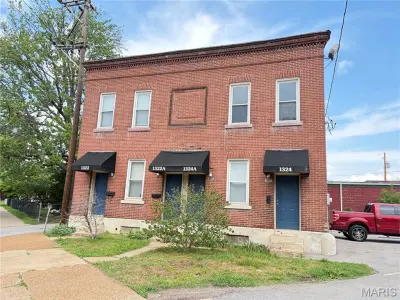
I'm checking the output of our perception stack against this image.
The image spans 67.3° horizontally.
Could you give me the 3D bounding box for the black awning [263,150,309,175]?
[{"bbox_3d":[3.148,0.416,11.038,1.558,0.990,0.950,-1,-10,18],"label":"black awning"}]

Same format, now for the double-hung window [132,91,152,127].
[{"bbox_3d":[-2.640,-1.916,13.966,0.889,1.796,0.130,-1,-10,18],"label":"double-hung window"}]

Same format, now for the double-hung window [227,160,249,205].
[{"bbox_3d":[1.541,1.290,12.030,0.889,1.813,0.130,-1,-10,18],"label":"double-hung window"}]

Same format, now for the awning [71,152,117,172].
[{"bbox_3d":[-4.785,0.498,13.593,1.561,0.978,0.950,-1,-10,18],"label":"awning"}]

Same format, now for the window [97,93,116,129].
[{"bbox_3d":[-4.462,-1.907,14.554,0.901,1.801,0.130,-1,-10,18],"label":"window"}]

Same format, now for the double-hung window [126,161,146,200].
[{"bbox_3d":[-2.917,1.323,13.578,0.870,1.790,0.130,-1,-9,18],"label":"double-hung window"}]

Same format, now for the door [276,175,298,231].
[{"bbox_3d":[3.317,1.992,11.413,0.878,2.033,0.050,-1,-10,18],"label":"door"}]

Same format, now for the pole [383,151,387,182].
[{"bbox_3d":[28.077,5.396,45.163,0.280,10.176,0.280,-1,-10,18],"label":"pole"}]

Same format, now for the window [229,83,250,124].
[{"bbox_3d":[1.668,-1.956,12.601,0.860,1.780,0.130,-1,-9,18],"label":"window"}]

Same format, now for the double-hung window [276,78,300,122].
[{"bbox_3d":[3.504,-1.985,11.989,0.890,1.800,0.130,-1,-9,18],"label":"double-hung window"}]

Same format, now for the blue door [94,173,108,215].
[{"bbox_3d":[-4.700,2.086,14.174,0.850,2.030,0.100,-1,-9,18],"label":"blue door"}]

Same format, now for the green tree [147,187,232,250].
[{"bbox_3d":[-0.354,2.300,10.095,2.700,2.100,2.300,-1,-9,18],"label":"green tree"}]

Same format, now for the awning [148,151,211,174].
[{"bbox_3d":[-0.831,0.461,12.459,2.270,1.000,0.960,-1,-9,18],"label":"awning"}]

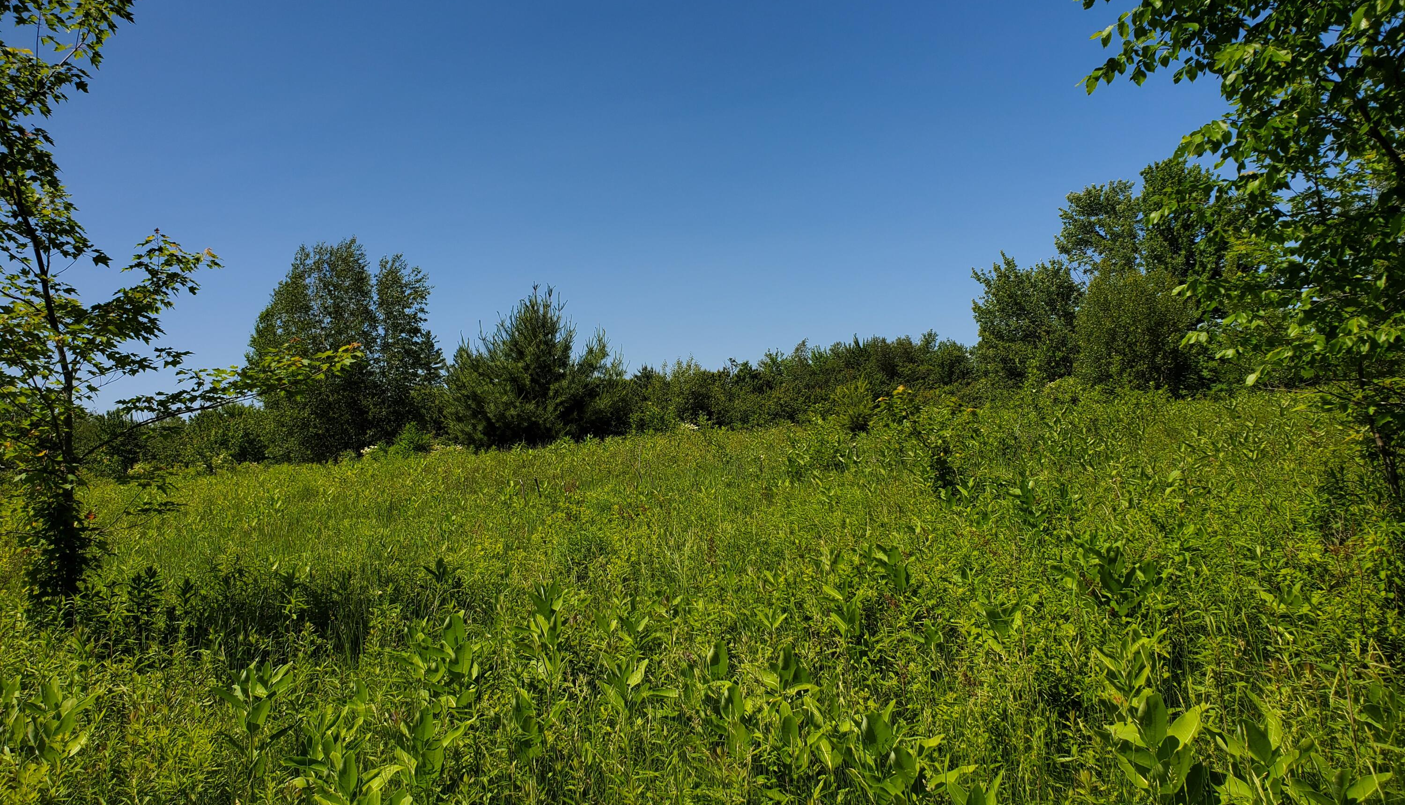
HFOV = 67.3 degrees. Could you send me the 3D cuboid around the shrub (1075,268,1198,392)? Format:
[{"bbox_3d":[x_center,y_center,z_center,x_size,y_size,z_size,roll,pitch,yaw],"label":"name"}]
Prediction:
[{"bbox_3d":[9.256,-1.451,22.500,2.750,2.800,2.600,0,-1,22],"label":"shrub"}]

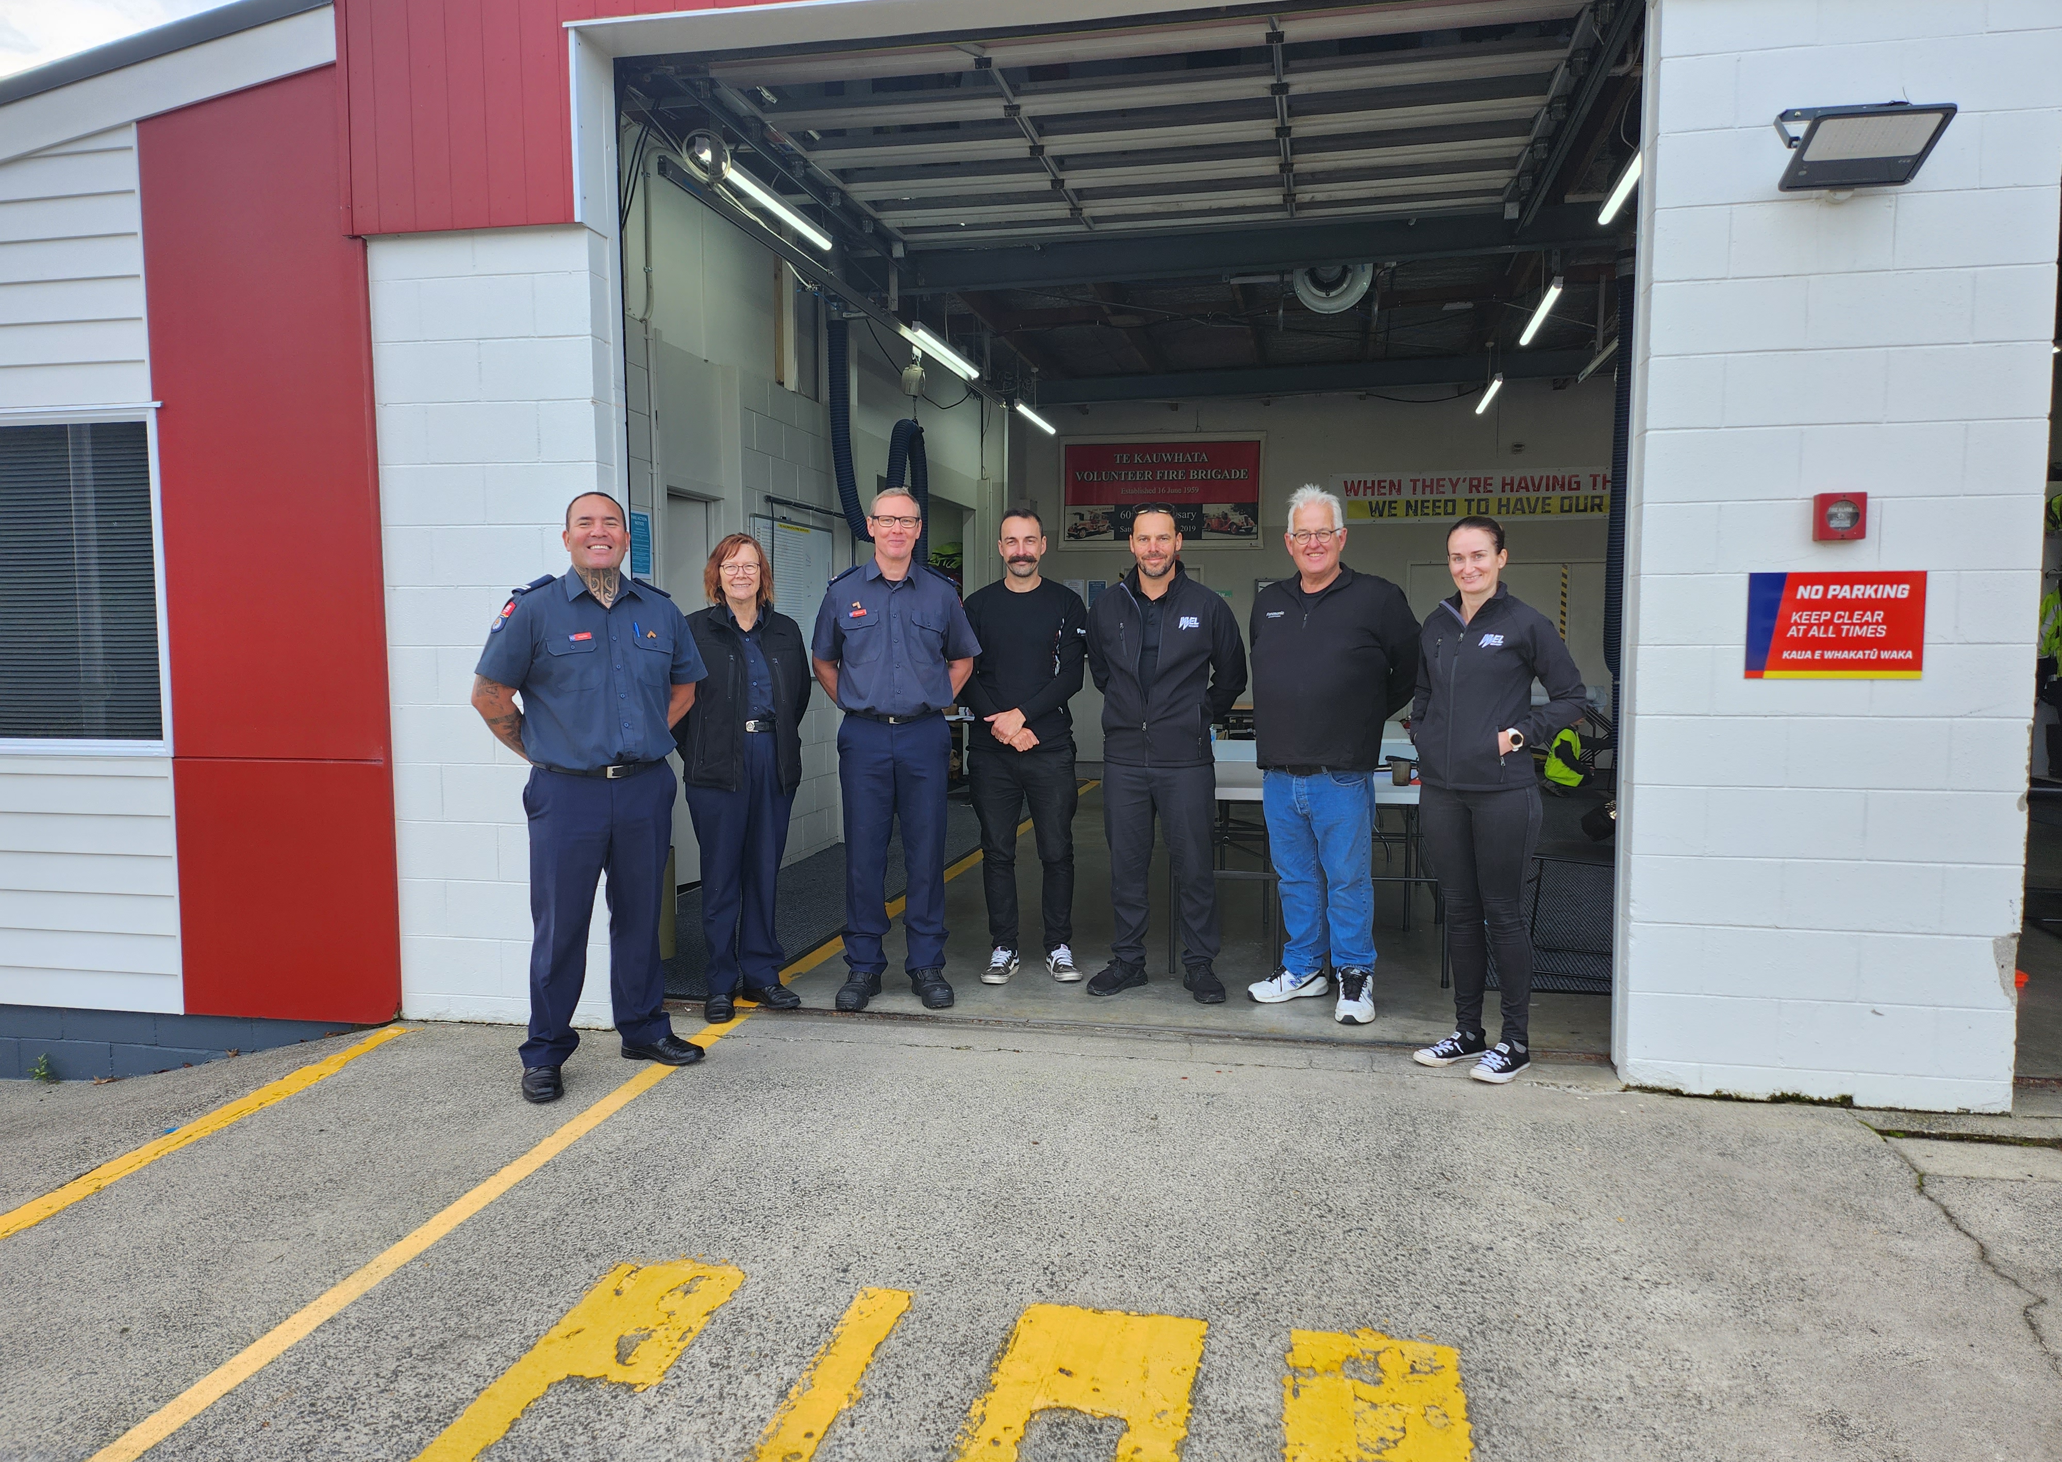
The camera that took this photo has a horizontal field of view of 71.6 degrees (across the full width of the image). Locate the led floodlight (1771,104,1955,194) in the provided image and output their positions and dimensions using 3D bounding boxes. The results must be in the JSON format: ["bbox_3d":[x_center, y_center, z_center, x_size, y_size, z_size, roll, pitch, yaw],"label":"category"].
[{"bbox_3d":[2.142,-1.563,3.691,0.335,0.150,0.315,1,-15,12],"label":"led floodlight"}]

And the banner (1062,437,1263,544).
[{"bbox_3d":[1.299,-2.389,14.297,2.040,1.100,0.040,1,4,12],"label":"banner"}]

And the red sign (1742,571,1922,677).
[{"bbox_3d":[2.211,-0.287,3.927,0.450,0.295,0.010,1,4,12],"label":"red sign"}]

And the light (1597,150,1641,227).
[{"bbox_3d":[2.210,-2.072,5.171,0.080,0.085,1.530,1,4,12],"label":"light"}]

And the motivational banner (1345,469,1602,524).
[{"bbox_3d":[4.832,-2.236,13.541,3.900,0.490,0.020,1,4,12],"label":"motivational banner"}]

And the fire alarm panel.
[{"bbox_3d":[2.199,-0.580,3.887,0.120,0.125,0.050,1,4,12],"label":"fire alarm panel"}]

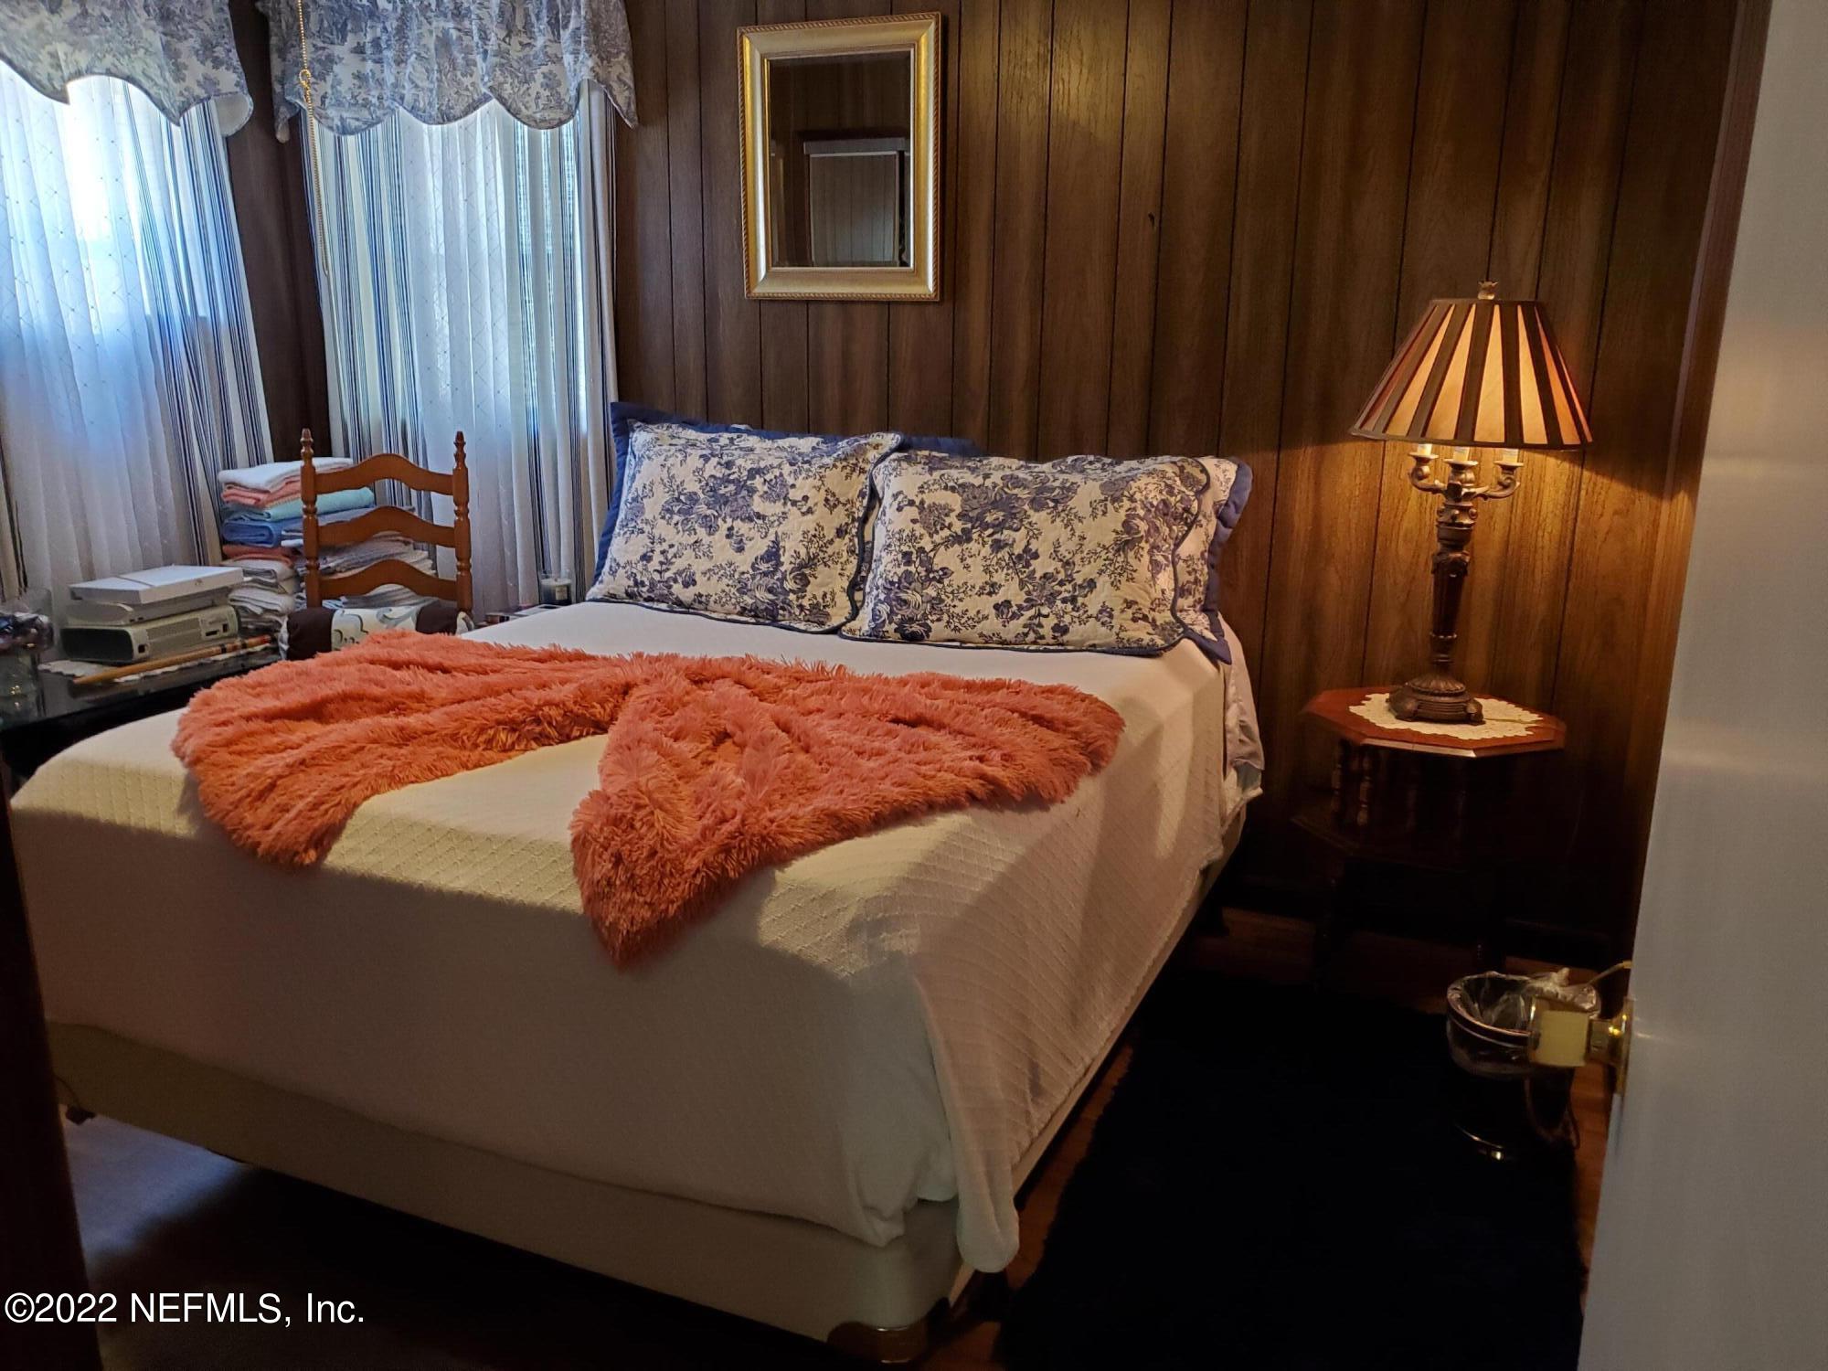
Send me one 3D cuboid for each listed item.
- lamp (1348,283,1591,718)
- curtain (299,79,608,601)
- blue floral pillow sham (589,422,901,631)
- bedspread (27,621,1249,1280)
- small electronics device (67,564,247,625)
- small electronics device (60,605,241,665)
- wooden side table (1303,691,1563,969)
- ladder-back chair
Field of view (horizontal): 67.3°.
[{"bbox_3d":[1.114,-0.361,2.807,0.455,0.887,0.455,6,14,23],"label":"lamp"},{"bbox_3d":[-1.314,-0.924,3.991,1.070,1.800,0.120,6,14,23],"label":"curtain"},{"bbox_3d":[-0.434,-0.402,3.315,0.740,0.490,0.170,8,-17,28],"label":"blue floral pillow sham"},{"bbox_3d":[-0.323,0.237,2.697,1.590,0.550,1.960,6,14,23],"label":"bedspread"},{"bbox_3d":[-1.749,-0.206,3.168,0.200,0.075,0.325,4,13,11],"label":"small electronics device"},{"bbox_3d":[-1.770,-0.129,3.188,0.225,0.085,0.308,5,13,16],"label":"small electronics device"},{"bbox_3d":[1.083,0.373,2.958,0.530,0.610,0.530,6,14,23],"label":"wooden side table"},{"bbox_3d":[-1.292,-0.027,3.318,0.460,1.145,0.470,0,13,-6],"label":"ladder-back chair"}]

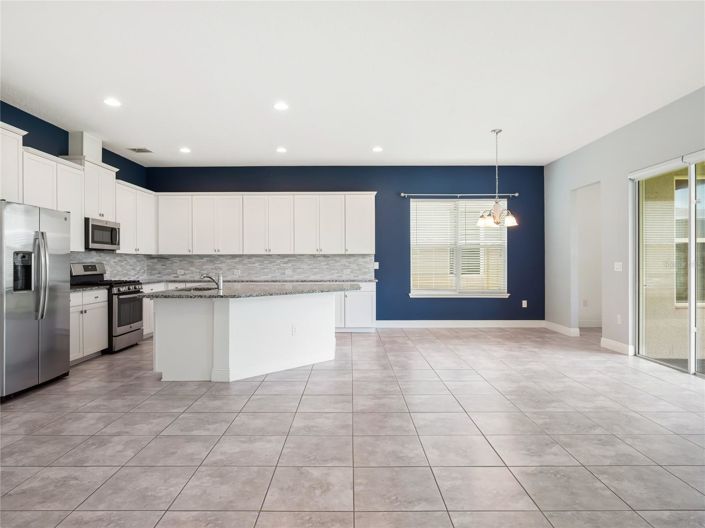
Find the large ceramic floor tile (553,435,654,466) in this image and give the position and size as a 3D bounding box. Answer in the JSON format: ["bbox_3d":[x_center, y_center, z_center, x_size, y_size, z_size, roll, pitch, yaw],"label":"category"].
[{"bbox_3d":[1.630,1.225,2.672,0.458,0.010,0.445,0,0,0],"label":"large ceramic floor tile"}]

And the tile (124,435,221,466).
[{"bbox_3d":[-1.146,1.215,2.652,0.460,0.010,0.436,0,0,0],"label":"tile"}]

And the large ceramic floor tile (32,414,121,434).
[{"bbox_3d":[-2.047,1.218,3.085,0.455,0.012,0.443,0,0,0],"label":"large ceramic floor tile"}]

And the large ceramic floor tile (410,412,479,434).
[{"bbox_3d":[0.695,1.212,3.080,0.455,0.012,0.443,0,0,0],"label":"large ceramic floor tile"}]

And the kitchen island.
[{"bbox_3d":[-0.990,0.763,5.040,2.220,0.914,2.120,0,0,0],"label":"kitchen island"}]

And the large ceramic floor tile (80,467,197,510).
[{"bbox_3d":[-1.145,1.217,2.216,0.460,0.010,0.436,0,0,0],"label":"large ceramic floor tile"}]

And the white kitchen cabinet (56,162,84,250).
[{"bbox_3d":[-3.740,-0.700,5.180,0.330,1.075,0.507,0,0,0],"label":"white kitchen cabinet"}]

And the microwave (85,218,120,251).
[{"bbox_3d":[-3.700,-0.395,5.790,0.400,0.415,0.740,0,0,0],"label":"microwave"}]

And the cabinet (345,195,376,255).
[{"bbox_3d":[0.145,-0.717,7.520,0.540,1.090,0.340,0,0,0],"label":"cabinet"}]

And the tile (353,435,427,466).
[{"bbox_3d":[0.238,1.222,2.665,0.457,0.015,0.448,0,0,0],"label":"tile"}]

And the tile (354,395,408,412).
[{"bbox_3d":[0.239,1.212,3.517,0.455,0.012,0.443,0,0,0],"label":"tile"}]

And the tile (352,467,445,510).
[{"bbox_3d":[0.235,1.217,2.219,0.460,0.010,0.436,0,0,0],"label":"tile"}]

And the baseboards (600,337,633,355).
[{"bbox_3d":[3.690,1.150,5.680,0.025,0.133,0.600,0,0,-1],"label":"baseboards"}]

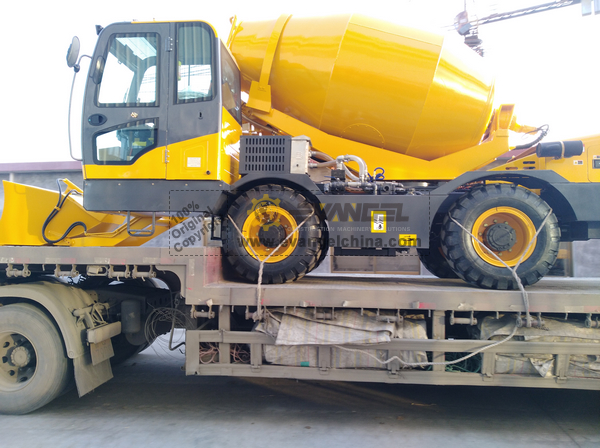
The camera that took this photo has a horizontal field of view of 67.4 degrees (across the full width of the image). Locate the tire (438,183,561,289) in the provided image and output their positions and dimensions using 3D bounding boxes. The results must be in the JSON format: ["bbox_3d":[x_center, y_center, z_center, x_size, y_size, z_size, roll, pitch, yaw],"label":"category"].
[{"bbox_3d":[1.964,0.138,4.460,1.050,1.050,0.400,0,-3,7],"label":"tire"}]

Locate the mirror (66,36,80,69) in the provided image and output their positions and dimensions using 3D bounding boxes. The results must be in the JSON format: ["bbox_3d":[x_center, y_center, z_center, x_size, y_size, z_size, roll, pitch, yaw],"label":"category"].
[{"bbox_3d":[-2.417,-1.827,4.800,0.070,0.345,0.200,7,-3,3],"label":"mirror"}]

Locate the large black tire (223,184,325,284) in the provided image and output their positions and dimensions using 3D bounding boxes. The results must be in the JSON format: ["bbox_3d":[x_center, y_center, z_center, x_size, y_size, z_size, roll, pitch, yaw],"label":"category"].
[{"bbox_3d":[-0.289,0.127,4.931,1.078,1.078,0.400,0,-4,6],"label":"large black tire"}]

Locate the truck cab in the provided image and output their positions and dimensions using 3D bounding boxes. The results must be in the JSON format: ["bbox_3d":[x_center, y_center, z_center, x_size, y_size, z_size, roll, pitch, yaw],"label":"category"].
[{"bbox_3d":[-1.580,-1.155,5.408,1.591,2.135,1.020,0,-4,6],"label":"truck cab"}]

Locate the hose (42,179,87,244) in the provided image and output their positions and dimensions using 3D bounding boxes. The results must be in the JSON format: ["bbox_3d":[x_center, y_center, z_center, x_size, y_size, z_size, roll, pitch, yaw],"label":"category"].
[{"bbox_3d":[-2.633,-0.140,5.030,0.480,0.700,0.200,0,-3,7],"label":"hose"}]

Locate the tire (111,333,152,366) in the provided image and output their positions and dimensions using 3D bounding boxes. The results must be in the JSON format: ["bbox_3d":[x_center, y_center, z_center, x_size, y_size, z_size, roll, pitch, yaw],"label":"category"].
[{"bbox_3d":[-2.656,1.479,6.390,1.070,1.070,0.300,0,-4,6],"label":"tire"}]

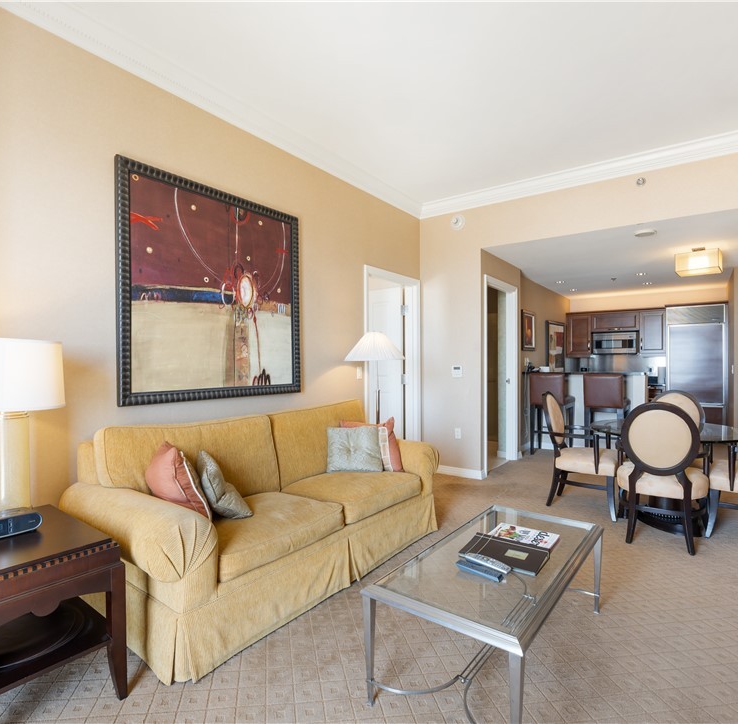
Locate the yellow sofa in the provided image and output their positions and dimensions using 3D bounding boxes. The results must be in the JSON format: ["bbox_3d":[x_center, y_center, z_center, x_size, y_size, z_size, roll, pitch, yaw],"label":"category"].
[{"bbox_3d":[-0.487,0.800,2.671,0.940,0.910,2.120,0,0,40],"label":"yellow sofa"}]

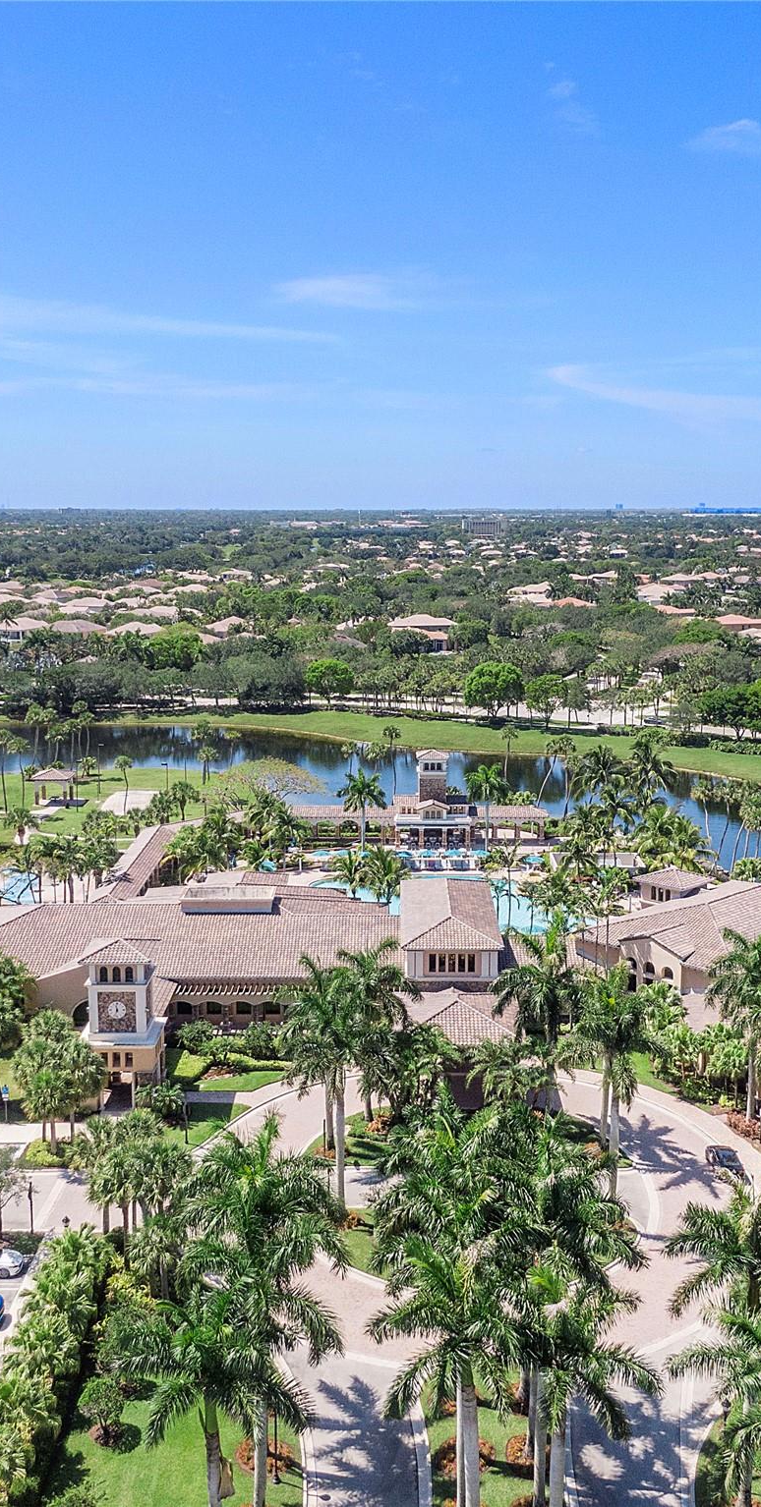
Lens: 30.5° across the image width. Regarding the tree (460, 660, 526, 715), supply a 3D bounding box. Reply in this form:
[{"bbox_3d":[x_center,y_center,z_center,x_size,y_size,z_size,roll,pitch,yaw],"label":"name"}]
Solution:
[{"bbox_3d":[24.414,-14.056,302.845,13.000,11.860,13.000,0,10,0],"label":"tree"}]

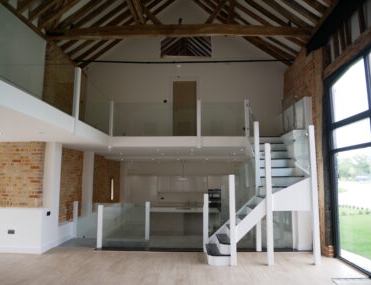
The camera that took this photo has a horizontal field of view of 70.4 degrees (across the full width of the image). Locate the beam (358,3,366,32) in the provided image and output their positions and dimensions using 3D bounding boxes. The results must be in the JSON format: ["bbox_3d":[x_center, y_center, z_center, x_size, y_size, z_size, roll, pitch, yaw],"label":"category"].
[{"bbox_3d":[3.077,-2.159,4.543,0.100,0.547,0.110,0,-6,-1],"label":"beam"}]

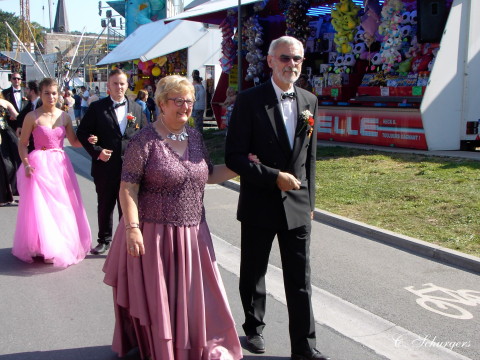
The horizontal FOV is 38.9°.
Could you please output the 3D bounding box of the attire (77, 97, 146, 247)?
[{"bbox_3d":[-1.227,-0.077,6.489,0.620,1.430,0.400,-3,8,-25],"label":"attire"}]

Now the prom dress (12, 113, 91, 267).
[{"bbox_3d":[-1.752,0.051,6.333,0.700,1.335,0.660,-3,8,-24],"label":"prom dress"}]

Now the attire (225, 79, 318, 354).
[{"bbox_3d":[0.185,0.193,3.923,0.560,1.541,0.420,-4,8,-30],"label":"attire"}]

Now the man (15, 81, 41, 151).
[{"bbox_3d":[-2.891,-0.542,9.606,0.580,1.712,0.400,-3,8,-22],"label":"man"}]

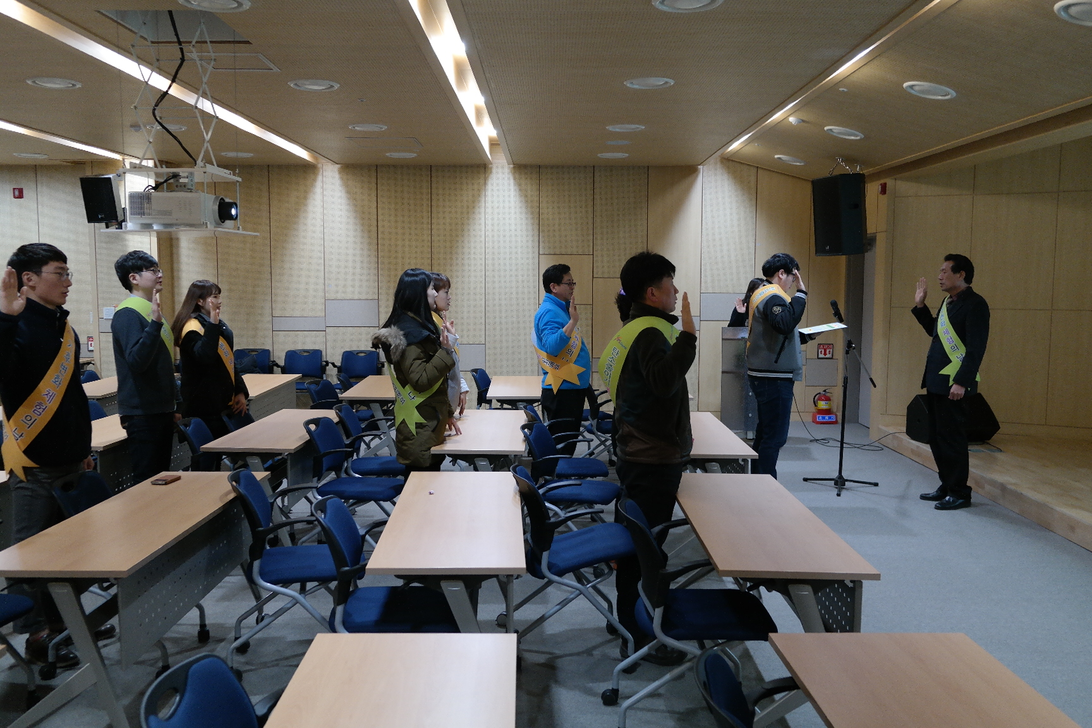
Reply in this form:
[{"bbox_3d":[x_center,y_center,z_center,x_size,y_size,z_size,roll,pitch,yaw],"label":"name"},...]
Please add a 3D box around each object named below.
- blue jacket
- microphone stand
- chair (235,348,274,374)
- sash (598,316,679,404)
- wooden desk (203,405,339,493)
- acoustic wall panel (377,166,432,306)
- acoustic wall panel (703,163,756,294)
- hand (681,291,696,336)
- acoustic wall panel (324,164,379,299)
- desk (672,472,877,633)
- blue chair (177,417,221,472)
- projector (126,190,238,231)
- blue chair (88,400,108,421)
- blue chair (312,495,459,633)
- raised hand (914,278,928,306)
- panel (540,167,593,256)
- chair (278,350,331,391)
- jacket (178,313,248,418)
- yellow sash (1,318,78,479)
[{"bbox_3d":[0.107,-0.153,6.362,0.400,0.669,0.520,1,5,3],"label":"blue jacket"},{"bbox_3d":[2.341,0.245,7.029,0.560,1.460,0.560,0,6,0],"label":"microphone stand"},{"bbox_3d":[-3.356,0.250,10.346,0.540,0.830,0.560,0,5,0],"label":"chair"},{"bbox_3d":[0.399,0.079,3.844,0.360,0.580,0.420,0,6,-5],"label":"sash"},{"bbox_3d":[-1.560,0.738,5.533,0.510,0.725,1.420,0,6,1],"label":"wooden desk"},{"bbox_3d":[-1.579,-1.334,10.180,0.595,1.749,0.050,0,5,0],"label":"acoustic wall panel"},{"bbox_3d":[2.105,-1.588,10.471,0.617,1.542,0.040,0,5,0],"label":"acoustic wall panel"},{"bbox_3d":[0.552,-0.195,3.524,0.050,0.175,0.090,-9,5,1],"label":"hand"},{"bbox_3d":[-2.135,-1.436,9.961,0.590,1.467,0.030,0,5,0],"label":"acoustic wall panel"},{"bbox_3d":[0.792,0.939,3.574,0.511,0.722,1.462,0,5,1],"label":"desk"},{"bbox_3d":[-1.789,0.696,5.142,0.560,0.815,0.570,0,5,0],"label":"blue chair"},{"bbox_3d":[-1.814,-0.768,4.633,0.480,0.185,0.420,0,6,0],"label":"projector"},{"bbox_3d":[-2.724,0.632,5.774,0.560,0.815,0.570,0,5,0],"label":"blue chair"},{"bbox_3d":[-0.484,0.885,3.209,0.580,0.810,0.570,0,5,0],"label":"blue chair"},{"bbox_3d":[2.744,-0.524,6.652,0.090,0.200,0.055,5,7,41],"label":"raised hand"},{"bbox_3d":[0.225,-1.710,10.157,0.600,0.980,0.030,0,6,0],"label":"panel"},{"bbox_3d":[-2.574,0.274,9.731,0.570,0.810,0.580,0,5,0],"label":"chair"},{"bbox_3d":[-2.023,0.026,5.527,0.360,0.670,0.430,1,5,6],"label":"jacket"},{"bbox_3d":[-2.075,0.147,3.741,0.250,0.670,0.380,2,6,22],"label":"yellow sash"}]

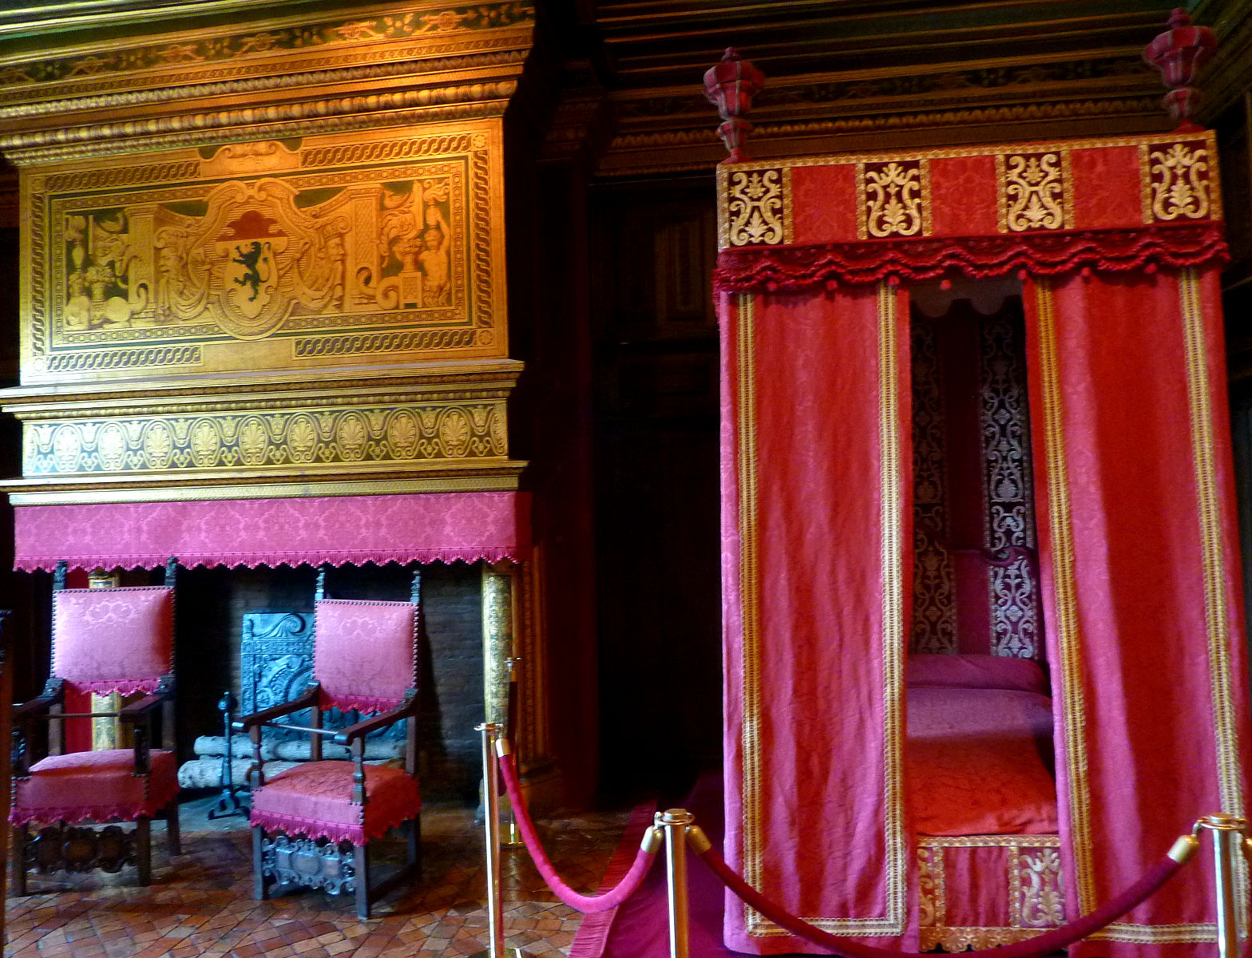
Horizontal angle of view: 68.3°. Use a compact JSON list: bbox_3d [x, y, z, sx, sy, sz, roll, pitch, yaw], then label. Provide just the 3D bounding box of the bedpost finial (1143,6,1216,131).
[{"bbox_3d":[2.035,-1.491,3.380,0.235,0.474,0.235,-2,-2,6],"label":"bedpost finial"}]

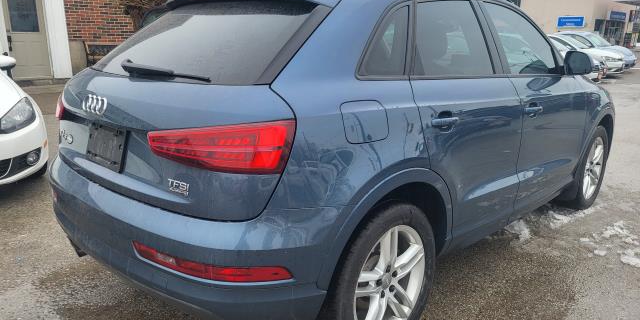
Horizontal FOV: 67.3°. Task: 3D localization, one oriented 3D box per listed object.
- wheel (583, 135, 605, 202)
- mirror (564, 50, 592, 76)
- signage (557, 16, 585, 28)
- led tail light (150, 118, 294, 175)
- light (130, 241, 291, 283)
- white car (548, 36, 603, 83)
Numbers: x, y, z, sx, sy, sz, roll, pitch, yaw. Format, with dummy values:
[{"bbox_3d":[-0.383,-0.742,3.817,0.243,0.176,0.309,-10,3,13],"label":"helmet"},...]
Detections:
[{"bbox_3d":[2.067,0.053,3.778,0.180,0.480,0.480,13,19,43],"label":"wheel"},{"bbox_3d":[1.574,-0.588,2.928,0.170,0.150,0.115,13,19,43],"label":"mirror"},{"bbox_3d":[17.718,-9.704,34.000,1.800,0.800,0.120,9,16,31],"label":"signage"},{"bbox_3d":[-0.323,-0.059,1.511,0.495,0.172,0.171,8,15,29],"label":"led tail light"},{"bbox_3d":[-0.387,0.349,1.634,0.590,0.085,0.140,6,15,22],"label":"light"},{"bbox_3d":[6.761,-3.353,15.762,1.800,1.470,4.500,-8,16,-31],"label":"white car"}]

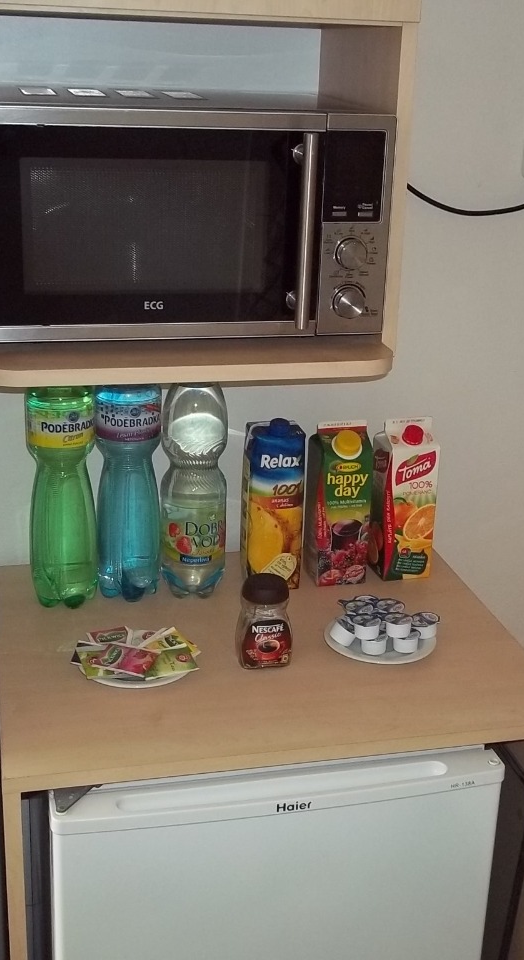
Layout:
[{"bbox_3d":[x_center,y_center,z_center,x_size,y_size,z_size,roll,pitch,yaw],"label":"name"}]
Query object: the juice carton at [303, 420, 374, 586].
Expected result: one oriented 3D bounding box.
[{"bbox_3d":[0.110,0.028,1.671,0.070,0.231,0.070,-3,21,-13],"label":"juice carton"}]

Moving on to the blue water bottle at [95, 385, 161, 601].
[{"bbox_3d":[-0.177,-0.007,1.576,0.088,0.343,0.088,-4,21,-16],"label":"blue water bottle"}]

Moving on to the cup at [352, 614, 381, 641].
[{"bbox_3d":[0.130,0.183,1.471,0.038,0.021,0.038,2,20,-1],"label":"cup"}]

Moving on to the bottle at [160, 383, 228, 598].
[{"bbox_3d":[-0.090,-0.007,1.596,0.089,0.335,0.089,2,20,-1],"label":"bottle"}]

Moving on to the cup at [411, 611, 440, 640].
[{"bbox_3d":[0.210,0.188,1.519,0.038,0.021,0.038,2,20,-1],"label":"cup"}]

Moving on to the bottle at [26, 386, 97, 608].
[{"bbox_3d":[-0.264,-0.002,1.556,0.089,0.343,0.089,-9,23,-28],"label":"bottle"}]

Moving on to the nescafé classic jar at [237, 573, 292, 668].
[{"bbox_3d":[0.002,0.171,1.456,0.069,0.102,0.060,-3,21,-13],"label":"nescafé classic jar"}]

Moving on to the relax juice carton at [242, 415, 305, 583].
[{"bbox_3d":[0.013,0.030,1.644,0.071,0.240,0.070,-3,21,-13],"label":"relax juice carton"}]

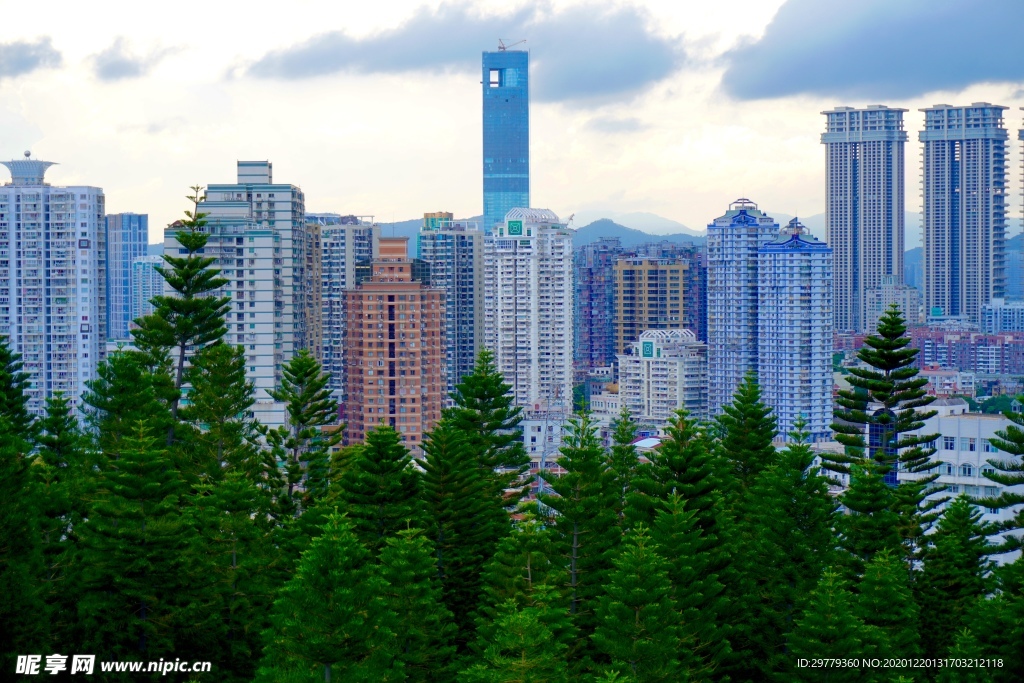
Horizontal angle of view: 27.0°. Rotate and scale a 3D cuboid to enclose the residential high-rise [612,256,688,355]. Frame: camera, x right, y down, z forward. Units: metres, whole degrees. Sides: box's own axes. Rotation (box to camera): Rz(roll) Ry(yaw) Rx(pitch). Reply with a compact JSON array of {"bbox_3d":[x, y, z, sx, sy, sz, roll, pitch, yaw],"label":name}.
[{"bbox_3d":[66.621,1.922,1025.000,28.000,83.600,22.000,1,3,28],"label":"residential high-rise"}]

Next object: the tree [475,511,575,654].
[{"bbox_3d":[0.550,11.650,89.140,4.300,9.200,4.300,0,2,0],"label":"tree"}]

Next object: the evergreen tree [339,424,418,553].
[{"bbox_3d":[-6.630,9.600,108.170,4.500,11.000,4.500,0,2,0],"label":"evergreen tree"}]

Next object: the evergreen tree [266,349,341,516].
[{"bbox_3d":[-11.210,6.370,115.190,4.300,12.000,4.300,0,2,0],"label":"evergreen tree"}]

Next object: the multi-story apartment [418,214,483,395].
[{"bbox_3d":[-27.660,-9.160,986.530,28.000,99.000,24.000,-1,2,-15],"label":"multi-story apartment"}]

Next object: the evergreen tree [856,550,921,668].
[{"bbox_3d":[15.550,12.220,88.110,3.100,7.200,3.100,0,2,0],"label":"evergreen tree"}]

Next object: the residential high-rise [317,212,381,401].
[{"bbox_3d":[-74.784,-9.168,978.000,26.000,98.100,20.000,0,2,5],"label":"residential high-rise"}]

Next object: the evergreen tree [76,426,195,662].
[{"bbox_3d":[-21.005,12.065,120.000,6.500,14.570,6.500,0,2,0],"label":"evergreen tree"}]

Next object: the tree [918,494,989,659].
[{"bbox_3d":[27.882,15.693,135.000,4.700,11.770,4.700,0,2,0],"label":"tree"}]

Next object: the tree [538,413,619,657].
[{"bbox_3d":[3.360,10.140,105.210,4.300,13.300,4.300,0,2,0],"label":"tree"}]

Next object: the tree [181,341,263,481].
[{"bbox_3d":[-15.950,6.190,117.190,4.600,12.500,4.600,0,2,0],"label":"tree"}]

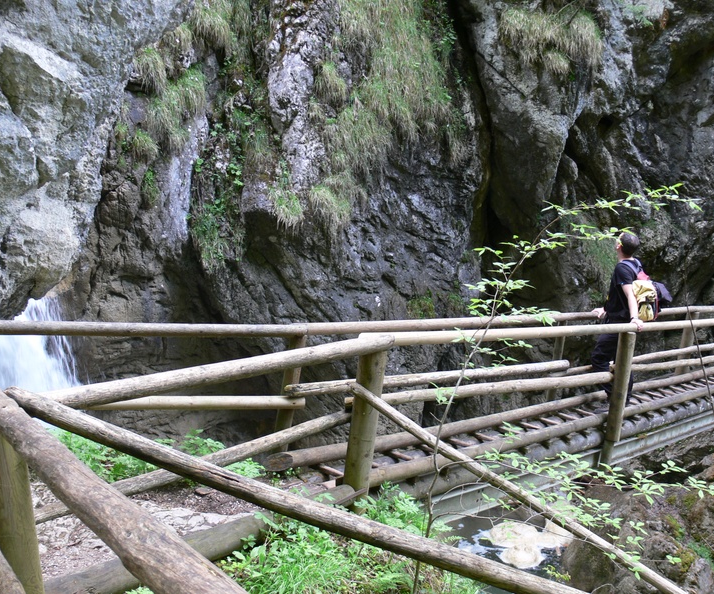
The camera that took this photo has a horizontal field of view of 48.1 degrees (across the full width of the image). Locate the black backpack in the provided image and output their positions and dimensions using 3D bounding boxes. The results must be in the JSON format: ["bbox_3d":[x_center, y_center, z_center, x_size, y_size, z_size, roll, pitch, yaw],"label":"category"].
[{"bbox_3d":[2.848,-0.064,7.850,0.360,0.540,0.340,6,5,37],"label":"black backpack"}]

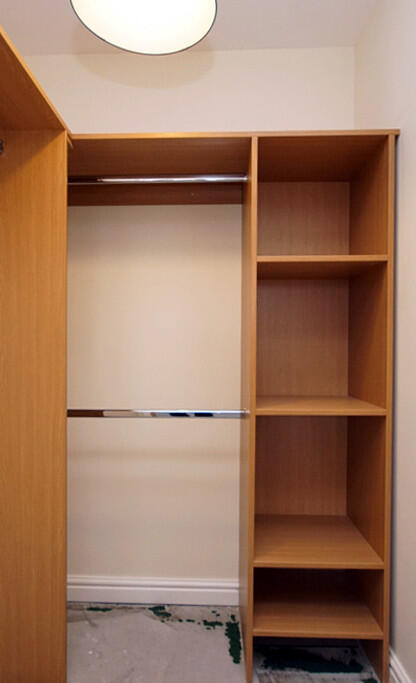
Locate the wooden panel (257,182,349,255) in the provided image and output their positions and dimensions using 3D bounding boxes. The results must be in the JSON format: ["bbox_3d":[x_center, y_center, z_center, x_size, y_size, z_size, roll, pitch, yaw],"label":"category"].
[{"bbox_3d":[0.399,-0.491,1.868,0.436,0.403,0.017,0,0,2],"label":"wooden panel"}]

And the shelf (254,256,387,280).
[{"bbox_3d":[0.390,-0.279,1.649,0.436,0.020,0.422,0,0,2],"label":"shelf"}]

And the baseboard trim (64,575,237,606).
[{"bbox_3d":[-0.253,1.128,1.938,0.781,0.122,0.020,0,0,2],"label":"baseboard trim"}]

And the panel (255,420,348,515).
[{"bbox_3d":[0.392,0.499,1.872,0.436,0.501,0.017,0,0,2],"label":"panel"}]

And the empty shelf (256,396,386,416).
[{"bbox_3d":[0.387,0.241,1.651,0.436,0.017,0.422,0,0,2],"label":"empty shelf"}]

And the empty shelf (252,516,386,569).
[{"bbox_3d":[0.383,0.759,1.653,0.436,0.017,0.422,0,0,2],"label":"empty shelf"}]

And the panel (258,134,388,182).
[{"bbox_3d":[0.393,-0.701,1.647,0.436,0.019,0.422,0,0,2],"label":"panel"}]

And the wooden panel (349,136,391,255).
[{"bbox_3d":[0.620,-0.489,1.641,0.020,0.403,0.422,0,0,2],"label":"wooden panel"}]

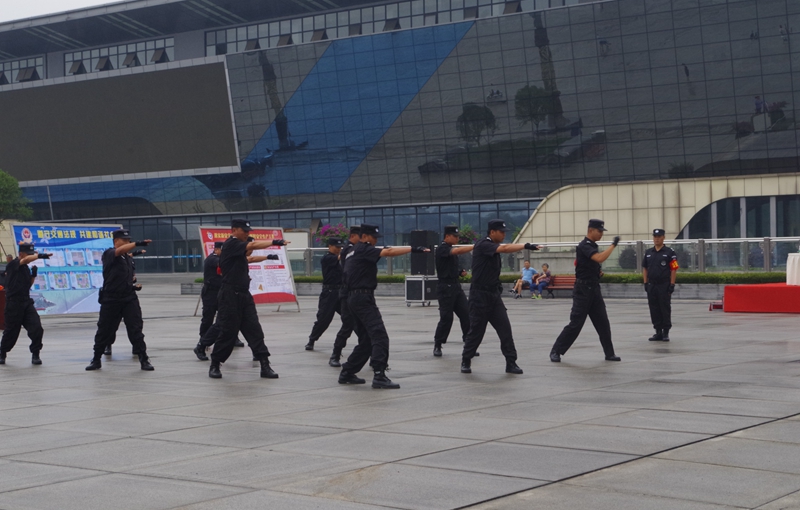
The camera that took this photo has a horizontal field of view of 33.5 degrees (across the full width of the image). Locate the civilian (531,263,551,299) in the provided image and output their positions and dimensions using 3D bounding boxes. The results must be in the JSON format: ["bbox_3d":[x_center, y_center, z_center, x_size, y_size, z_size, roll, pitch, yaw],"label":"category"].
[{"bbox_3d":[4.740,0.870,44.800,0.550,1.220,0.780,-1,0,34],"label":"civilian"}]

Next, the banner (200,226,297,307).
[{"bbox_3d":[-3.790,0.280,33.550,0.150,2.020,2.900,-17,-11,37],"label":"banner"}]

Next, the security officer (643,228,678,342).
[{"bbox_3d":[4.190,0.480,21.400,0.570,1.770,0.360,-1,0,22],"label":"security officer"}]

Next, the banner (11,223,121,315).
[{"bbox_3d":[-7.090,0.300,29.350,0.150,2.030,2.900,-20,-13,37],"label":"banner"}]

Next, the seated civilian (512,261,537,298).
[{"bbox_3d":[4.240,0.840,45.100,0.600,1.280,0.850,-1,0,35],"label":"seated civilian"}]

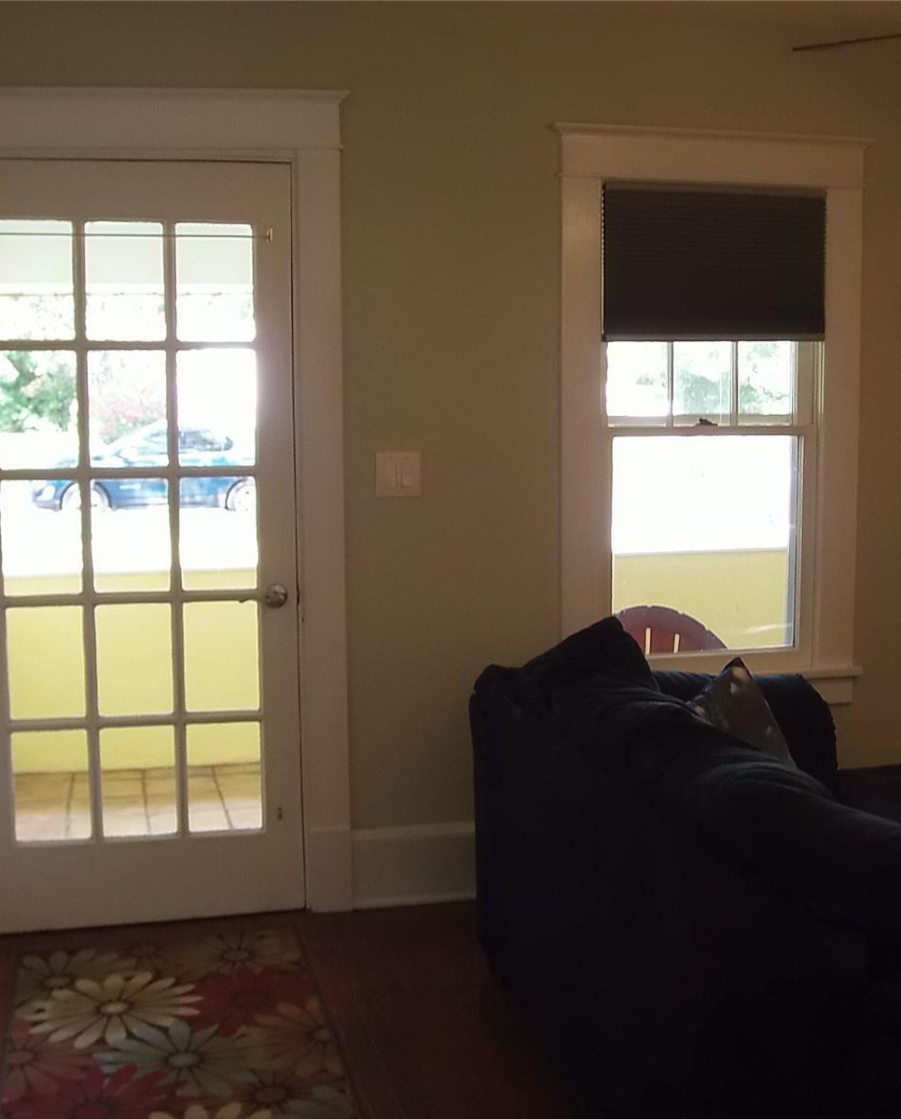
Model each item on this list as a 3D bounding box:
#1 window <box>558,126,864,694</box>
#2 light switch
[{"bbox_3d":[0.744,-0.378,4.084,0.906,1.648,0.090,-2,6,-11],"label":"window"},{"bbox_3d":[-0.143,-0.233,3.911,0.122,0.122,0.013,-2,6,-11],"label":"light switch"}]

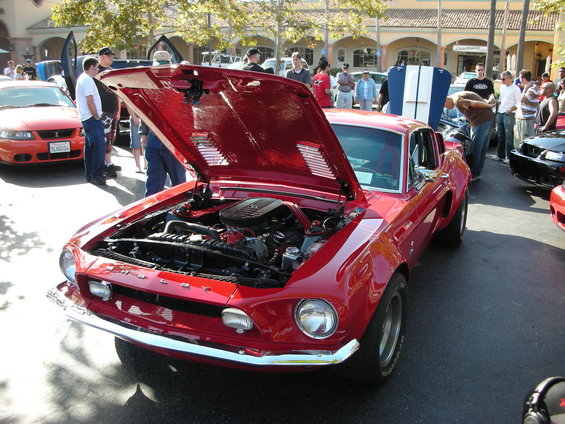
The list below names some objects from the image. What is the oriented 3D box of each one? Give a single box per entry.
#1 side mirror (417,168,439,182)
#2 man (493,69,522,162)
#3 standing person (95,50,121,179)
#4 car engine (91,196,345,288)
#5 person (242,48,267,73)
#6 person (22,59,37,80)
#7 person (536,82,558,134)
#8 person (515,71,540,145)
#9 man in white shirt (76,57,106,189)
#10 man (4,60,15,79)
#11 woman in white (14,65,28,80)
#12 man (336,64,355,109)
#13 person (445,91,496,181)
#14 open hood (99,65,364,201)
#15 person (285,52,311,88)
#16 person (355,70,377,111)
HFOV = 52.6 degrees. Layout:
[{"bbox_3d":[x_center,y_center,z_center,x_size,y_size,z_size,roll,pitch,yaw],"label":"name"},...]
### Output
[{"bbox_3d":[0.985,-0.248,3.880,0.125,0.085,0.100,8,16,23],"label":"side mirror"},{"bbox_3d":[4.205,-1.780,10.680,0.520,1.690,0.360,13,18,37],"label":"man"},{"bbox_3d":[-2.574,-1.430,8.381,0.420,1.850,0.560,1,15,-1],"label":"standing person"},{"bbox_3d":[-0.234,0.203,3.221,1.150,0.380,1.130,8,16,23],"label":"car engine"},{"bbox_3d":[-0.447,-1.736,9.466,0.360,1.860,0.520,-11,19,-39],"label":"person"},{"bbox_3d":[-9.395,-4.786,21.218,0.540,1.730,0.320,1,15,-3],"label":"person"},{"bbox_3d":[4.558,-1.426,9.828,0.400,1.560,0.480,-3,15,-17],"label":"person"},{"bbox_3d":[4.640,-1.802,10.866,0.380,1.720,0.500,-4,15,-20],"label":"person"},{"bbox_3d":[-2.653,-1.242,7.896,0.380,1.730,0.500,-5,16,-22],"label":"man in white shirt"},{"bbox_3d":[-10.097,-4.742,21.211,0.500,1.670,0.320,-3,15,-17],"label":"man"},{"bbox_3d":[-9.610,-4.584,20.998,0.340,1.570,0.480,10,17,29],"label":"woman in white"},{"bbox_3d":[1.702,-3.088,15.318,0.520,1.730,0.340,3,15,4],"label":"man"},{"bbox_3d":[2.934,-1.182,8.918,0.850,1.368,0.520,5,15,14],"label":"person"},{"bbox_3d":[-0.241,-0.382,3.114,1.220,0.160,1.280,8,-21,24],"label":"open hood"},{"bbox_3d":[0.262,-1.743,9.667,0.500,1.840,0.320,5,15,14],"label":"person"},{"bbox_3d":[2.045,-2.624,14.077,0.520,1.600,0.320,1,14,0],"label":"person"}]

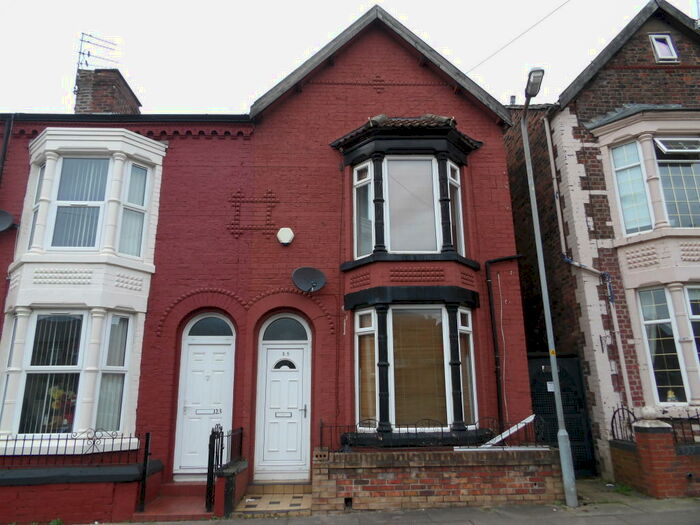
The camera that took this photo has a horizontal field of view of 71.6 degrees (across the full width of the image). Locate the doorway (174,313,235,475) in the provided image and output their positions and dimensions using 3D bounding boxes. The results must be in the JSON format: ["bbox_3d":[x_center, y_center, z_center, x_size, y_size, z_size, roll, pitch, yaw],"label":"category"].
[{"bbox_3d":[-2.376,2.310,8.063,0.900,2.206,0.100,0,-15,-2],"label":"doorway"}]

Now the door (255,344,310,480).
[{"bbox_3d":[-1.091,2.452,8.063,0.891,2.148,0.100,0,-15,-2],"label":"door"}]

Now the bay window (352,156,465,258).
[{"bbox_3d":[1.058,-0.956,8.469,1.957,1.786,0.480,0,-15,-2],"label":"bay window"}]

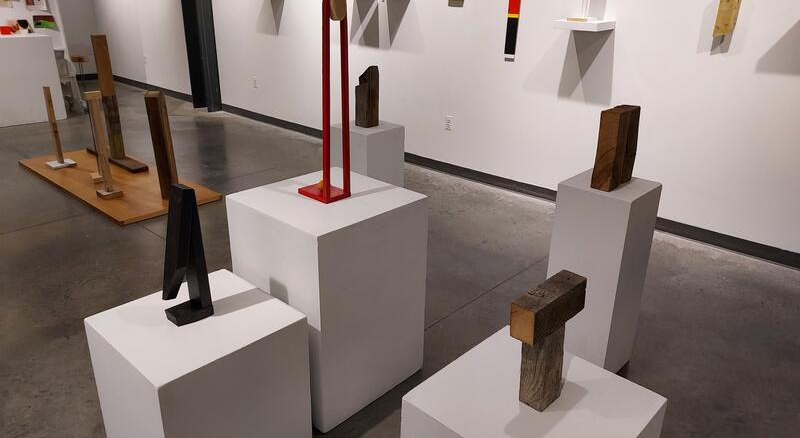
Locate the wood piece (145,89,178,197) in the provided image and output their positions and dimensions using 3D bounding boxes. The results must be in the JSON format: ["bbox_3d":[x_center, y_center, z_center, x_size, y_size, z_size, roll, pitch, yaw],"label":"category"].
[{"bbox_3d":[-1.814,-0.550,4.271,0.100,0.812,0.131,3,21,4],"label":"wood piece"}]

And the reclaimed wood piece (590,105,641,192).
[{"bbox_3d":[0.844,-0.278,2.164,0.079,0.298,0.209,20,28,40],"label":"reclaimed wood piece"}]

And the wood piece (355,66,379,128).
[{"bbox_3d":[-0.166,-0.621,2.810,0.074,0.302,0.089,19,27,39],"label":"wood piece"}]

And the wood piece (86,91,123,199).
[{"bbox_3d":[-2.308,-0.568,4.291,0.156,0.808,0.167,-18,29,-41],"label":"wood piece"}]

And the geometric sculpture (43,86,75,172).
[{"bbox_3d":[-2.915,-0.780,4.688,0.212,0.655,0.192,20,28,40],"label":"geometric sculpture"}]

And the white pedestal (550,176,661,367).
[{"bbox_3d":[0.767,0.230,2.161,0.272,0.761,0.270,-19,28,-42],"label":"white pedestal"}]

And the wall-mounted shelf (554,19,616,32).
[{"bbox_3d":[1.281,-1.351,3.865,0.325,0.055,0.298,20,28,40],"label":"wall-mounted shelf"}]

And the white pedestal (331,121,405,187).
[{"bbox_3d":[-0.170,-0.107,2.977,0.270,0.776,0.270,19,27,39],"label":"white pedestal"}]

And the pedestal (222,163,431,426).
[{"bbox_3d":[-0.281,0.285,2.276,0.543,0.795,0.556,20,28,39],"label":"pedestal"}]

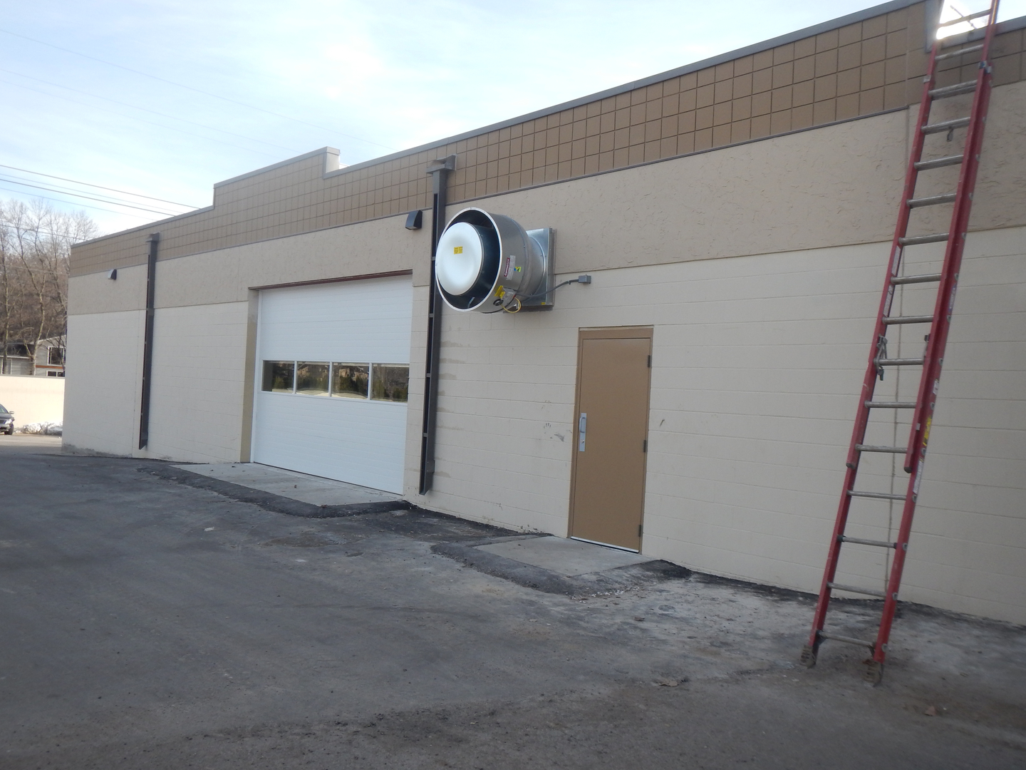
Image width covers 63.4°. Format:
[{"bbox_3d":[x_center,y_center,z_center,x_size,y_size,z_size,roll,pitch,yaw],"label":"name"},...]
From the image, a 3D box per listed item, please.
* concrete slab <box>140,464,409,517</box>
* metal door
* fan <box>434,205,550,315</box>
[{"bbox_3d":[-3.636,1.482,12.414,1.450,0.130,5.150,2,0,-43],"label":"concrete slab"},{"bbox_3d":[1.028,0.529,8.573,0.100,2.250,1.000,2,0,-43],"label":"metal door"},{"bbox_3d":[-0.153,-1.321,9.178,0.900,1.110,1.110,2,0,-43],"label":"fan"}]

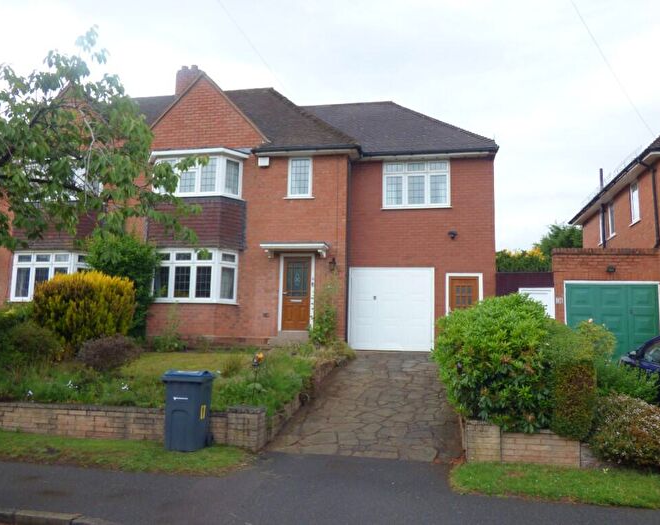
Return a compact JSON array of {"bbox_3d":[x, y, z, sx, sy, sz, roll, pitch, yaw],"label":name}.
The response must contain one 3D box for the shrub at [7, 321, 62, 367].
[{"bbox_3d":[-6.073,1.677,12.469,1.100,0.963,1.050,0,-8,11],"label":"shrub"}]

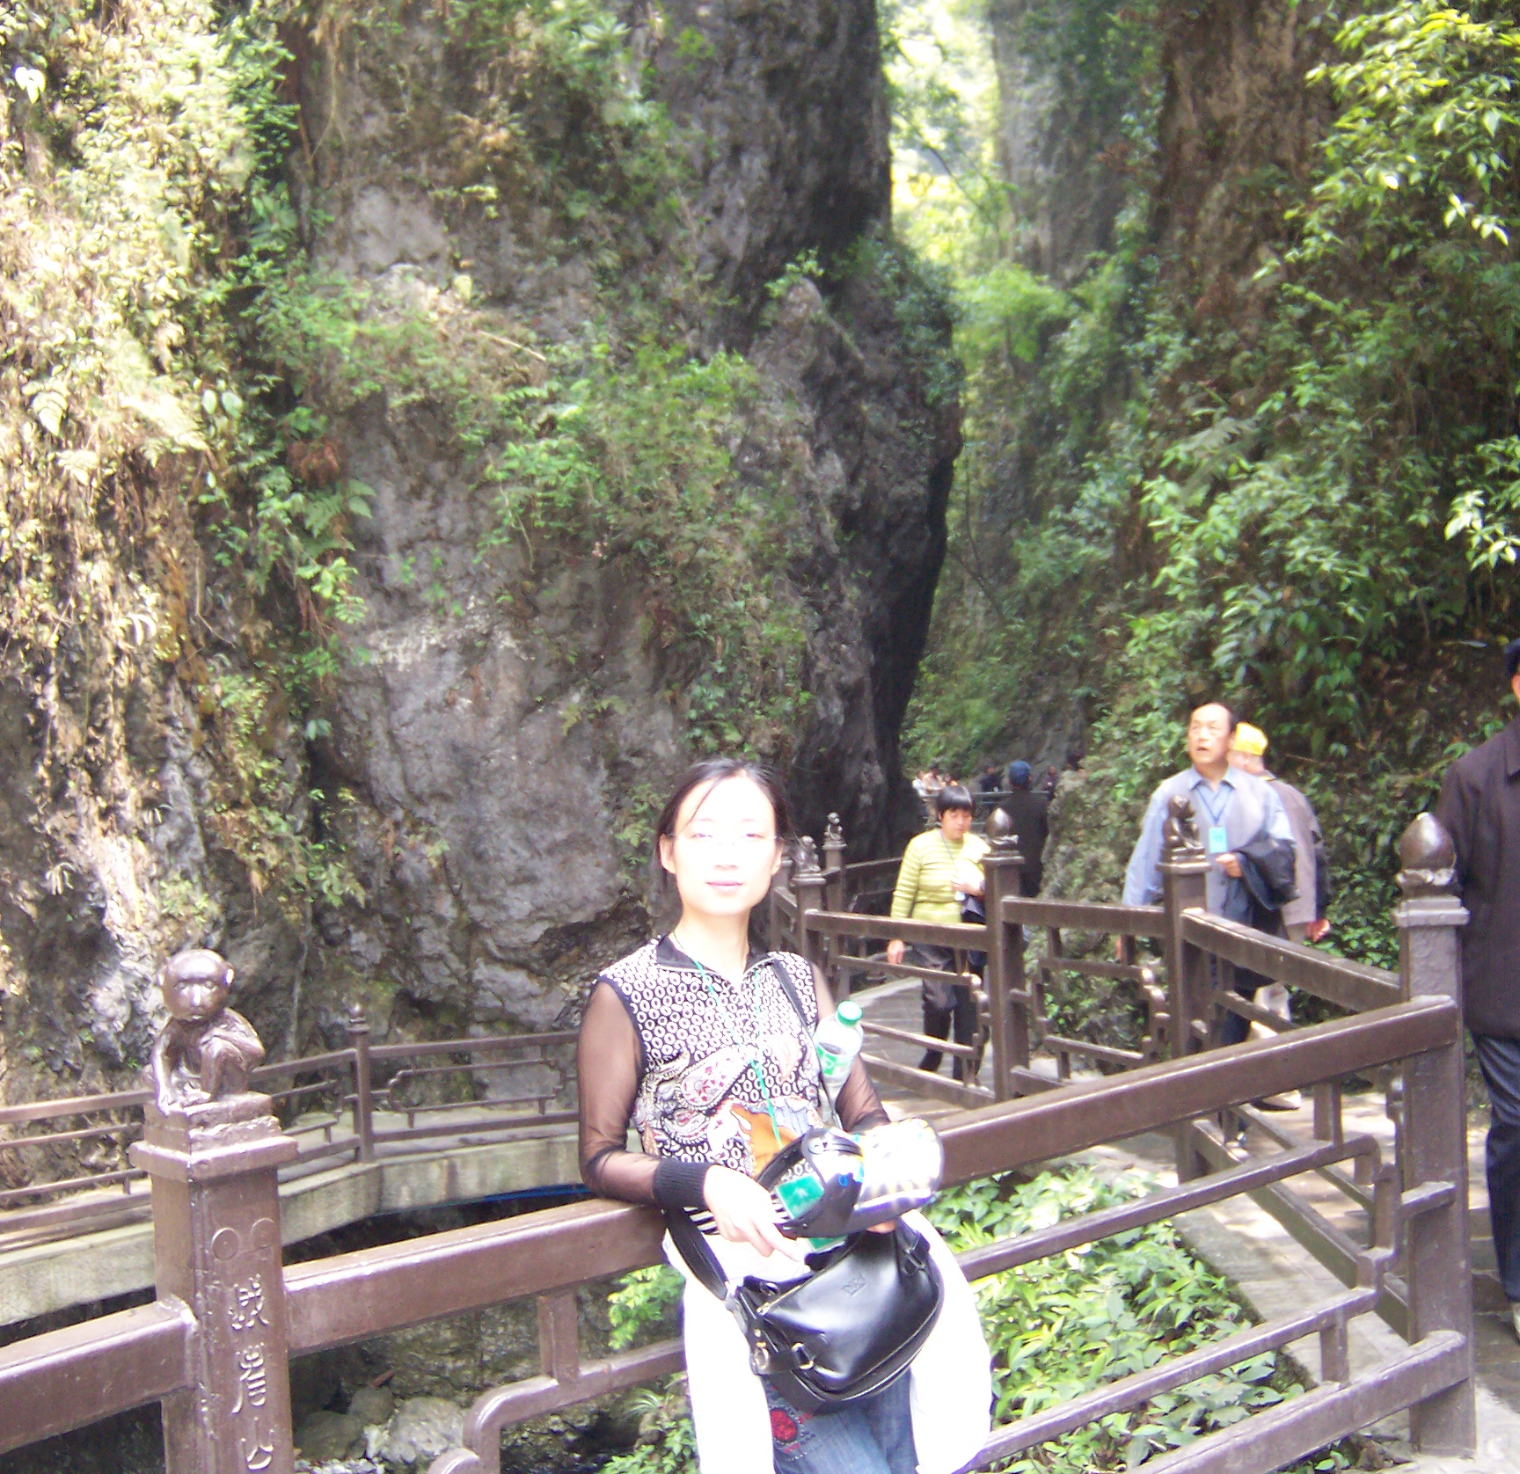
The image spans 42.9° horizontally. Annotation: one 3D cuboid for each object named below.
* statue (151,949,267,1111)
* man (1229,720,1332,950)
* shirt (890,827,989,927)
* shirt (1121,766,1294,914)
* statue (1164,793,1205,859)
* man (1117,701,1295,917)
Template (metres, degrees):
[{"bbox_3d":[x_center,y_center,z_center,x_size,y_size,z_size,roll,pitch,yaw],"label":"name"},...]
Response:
[{"bbox_3d":[-0.691,0.366,2.420,0.112,0.192,0.115,-2,2,6],"label":"statue"},{"bbox_3d":[2.260,0.784,8.500,0.430,1.670,0.470,0,3,44],"label":"man"},{"bbox_3d":[0.881,0.694,9.350,0.470,0.510,0.280,-3,2,-16],"label":"shirt"},{"bbox_3d":[1.642,0.409,7.080,0.620,0.640,0.340,-2,2,5],"label":"shirt"},{"bbox_3d":[1.445,0.307,6.580,0.130,0.215,0.115,-1,2,34],"label":"statue"},{"bbox_3d":[1.666,0.703,7.120,0.630,1.660,0.440,-2,2,5],"label":"man"}]

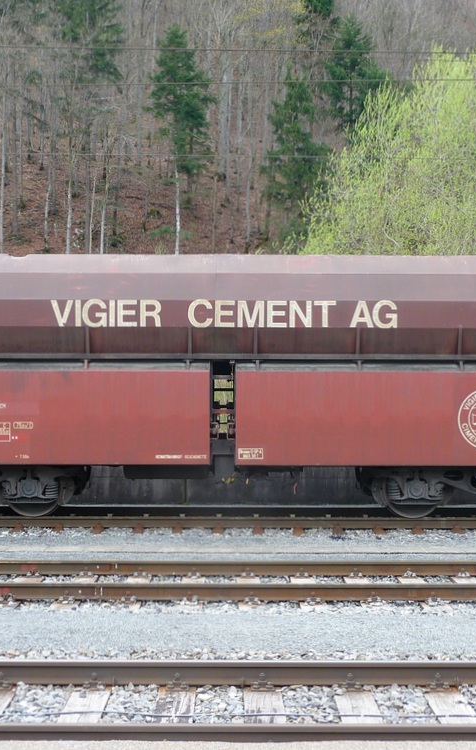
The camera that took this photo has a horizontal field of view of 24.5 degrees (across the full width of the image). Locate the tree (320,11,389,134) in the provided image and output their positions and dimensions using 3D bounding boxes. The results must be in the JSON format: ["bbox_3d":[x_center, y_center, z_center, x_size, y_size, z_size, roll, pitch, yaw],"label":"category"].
[{"bbox_3d":[7.492,-18.332,70.000,4.400,9.310,4.400,0,0,0],"label":"tree"}]

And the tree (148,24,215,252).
[{"bbox_3d":[-3.088,-12.899,60.000,3.610,12.520,3.610,0,0,0],"label":"tree"}]

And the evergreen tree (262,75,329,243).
[{"bbox_3d":[3.304,-12.227,62.000,3.840,9.940,3.840,0,0,0],"label":"evergreen tree"}]

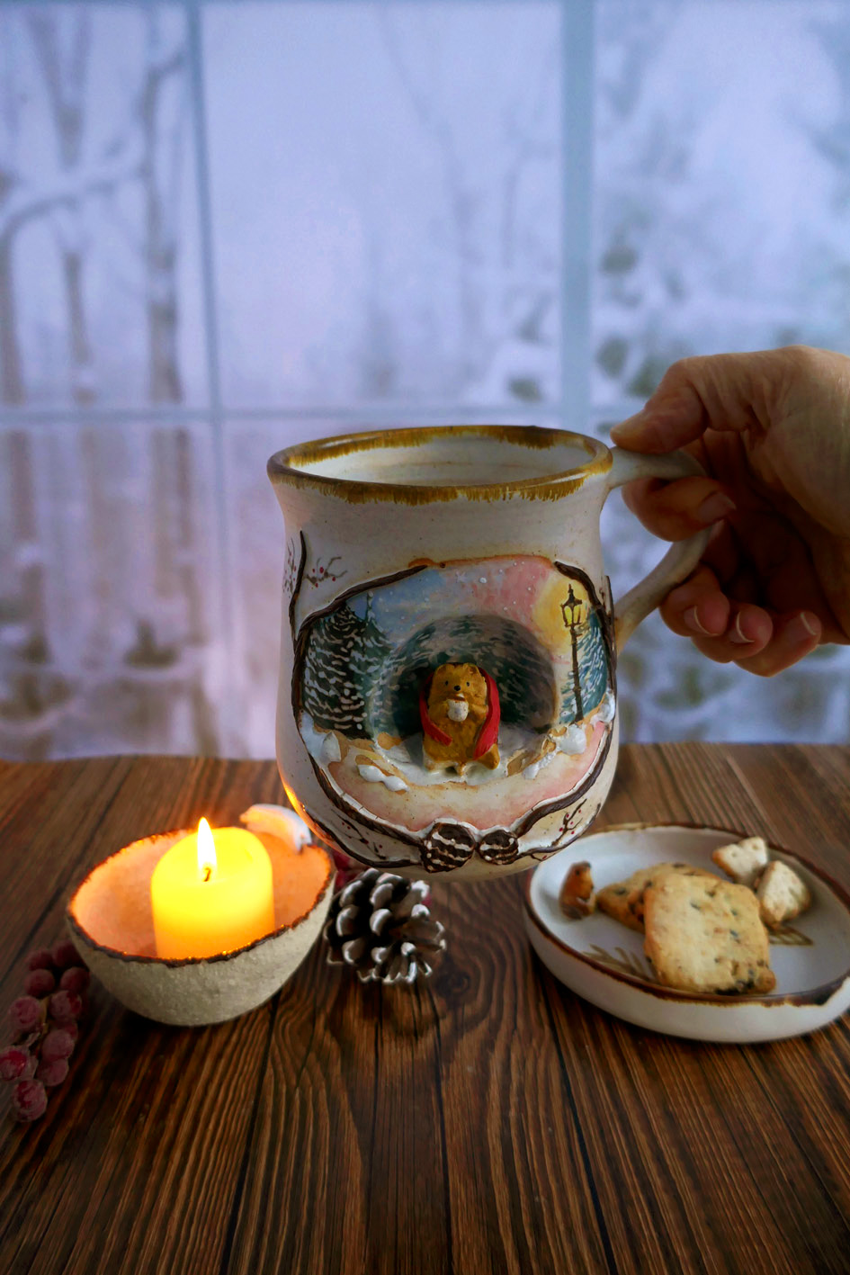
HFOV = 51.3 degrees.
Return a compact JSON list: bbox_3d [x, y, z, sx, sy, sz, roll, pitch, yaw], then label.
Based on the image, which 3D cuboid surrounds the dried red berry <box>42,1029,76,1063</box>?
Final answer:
[{"bbox_3d":[-0.130,0.144,0.313,0.011,0.012,0.011,-1,16,0],"label":"dried red berry"}]

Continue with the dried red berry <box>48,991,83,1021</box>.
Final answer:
[{"bbox_3d":[-0.135,0.138,0.332,0.012,0.012,0.012,-1,16,0],"label":"dried red berry"}]

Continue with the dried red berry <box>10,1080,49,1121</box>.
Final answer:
[{"bbox_3d":[-0.131,0.153,0.292,0.012,0.012,0.012,-1,16,0],"label":"dried red berry"}]

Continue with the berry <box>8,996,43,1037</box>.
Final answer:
[{"bbox_3d":[-0.149,0.141,0.330,0.012,0.012,0.012,-1,16,0],"label":"berry"}]

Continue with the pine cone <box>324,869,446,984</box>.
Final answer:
[{"bbox_3d":[-0.016,0.117,0.357,0.045,0.044,0.049,-10,18,-29],"label":"pine cone"}]

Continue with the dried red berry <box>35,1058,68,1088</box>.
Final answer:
[{"bbox_3d":[-0.128,0.150,0.305,0.011,0.012,0.011,-1,16,0],"label":"dried red berry"}]

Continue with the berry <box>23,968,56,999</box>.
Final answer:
[{"bbox_3d":[-0.153,0.137,0.351,0.012,0.012,0.012,-1,16,0],"label":"berry"}]

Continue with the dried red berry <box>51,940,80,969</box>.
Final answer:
[{"bbox_3d":[-0.149,0.132,0.368,0.011,0.012,0.011,-1,16,0],"label":"dried red berry"}]

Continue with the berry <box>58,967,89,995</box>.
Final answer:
[{"bbox_3d":[-0.139,0.136,0.350,0.012,0.012,0.012,-1,16,0],"label":"berry"}]

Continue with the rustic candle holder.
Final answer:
[{"bbox_3d":[-0.084,0.112,0.342,0.097,0.062,0.097,-1,16,0],"label":"rustic candle holder"}]

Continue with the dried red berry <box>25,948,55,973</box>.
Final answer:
[{"bbox_3d":[-0.158,0.133,0.363,0.011,0.012,0.011,-1,16,0],"label":"dried red berry"}]

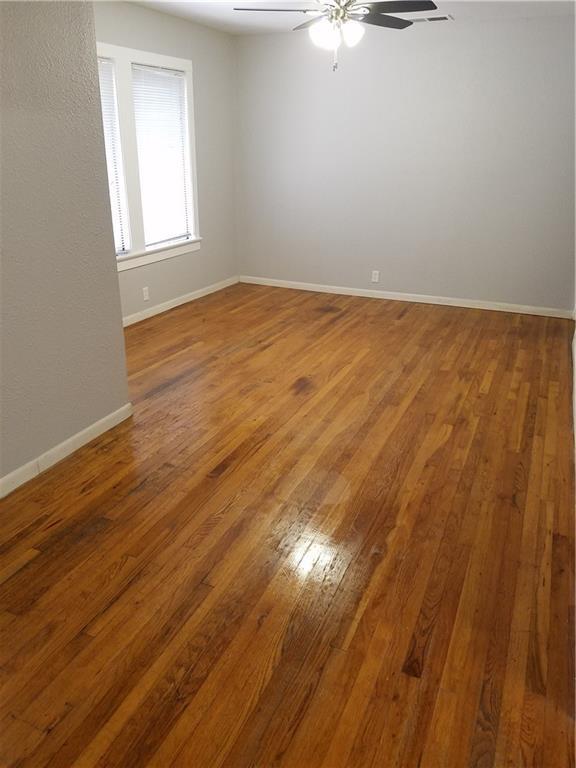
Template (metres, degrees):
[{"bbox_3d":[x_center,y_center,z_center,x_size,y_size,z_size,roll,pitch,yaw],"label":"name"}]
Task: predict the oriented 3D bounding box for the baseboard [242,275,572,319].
[{"bbox_3d":[1.021,-0.913,5.877,3.437,0.080,0.020,10,24,22],"label":"baseboard"}]

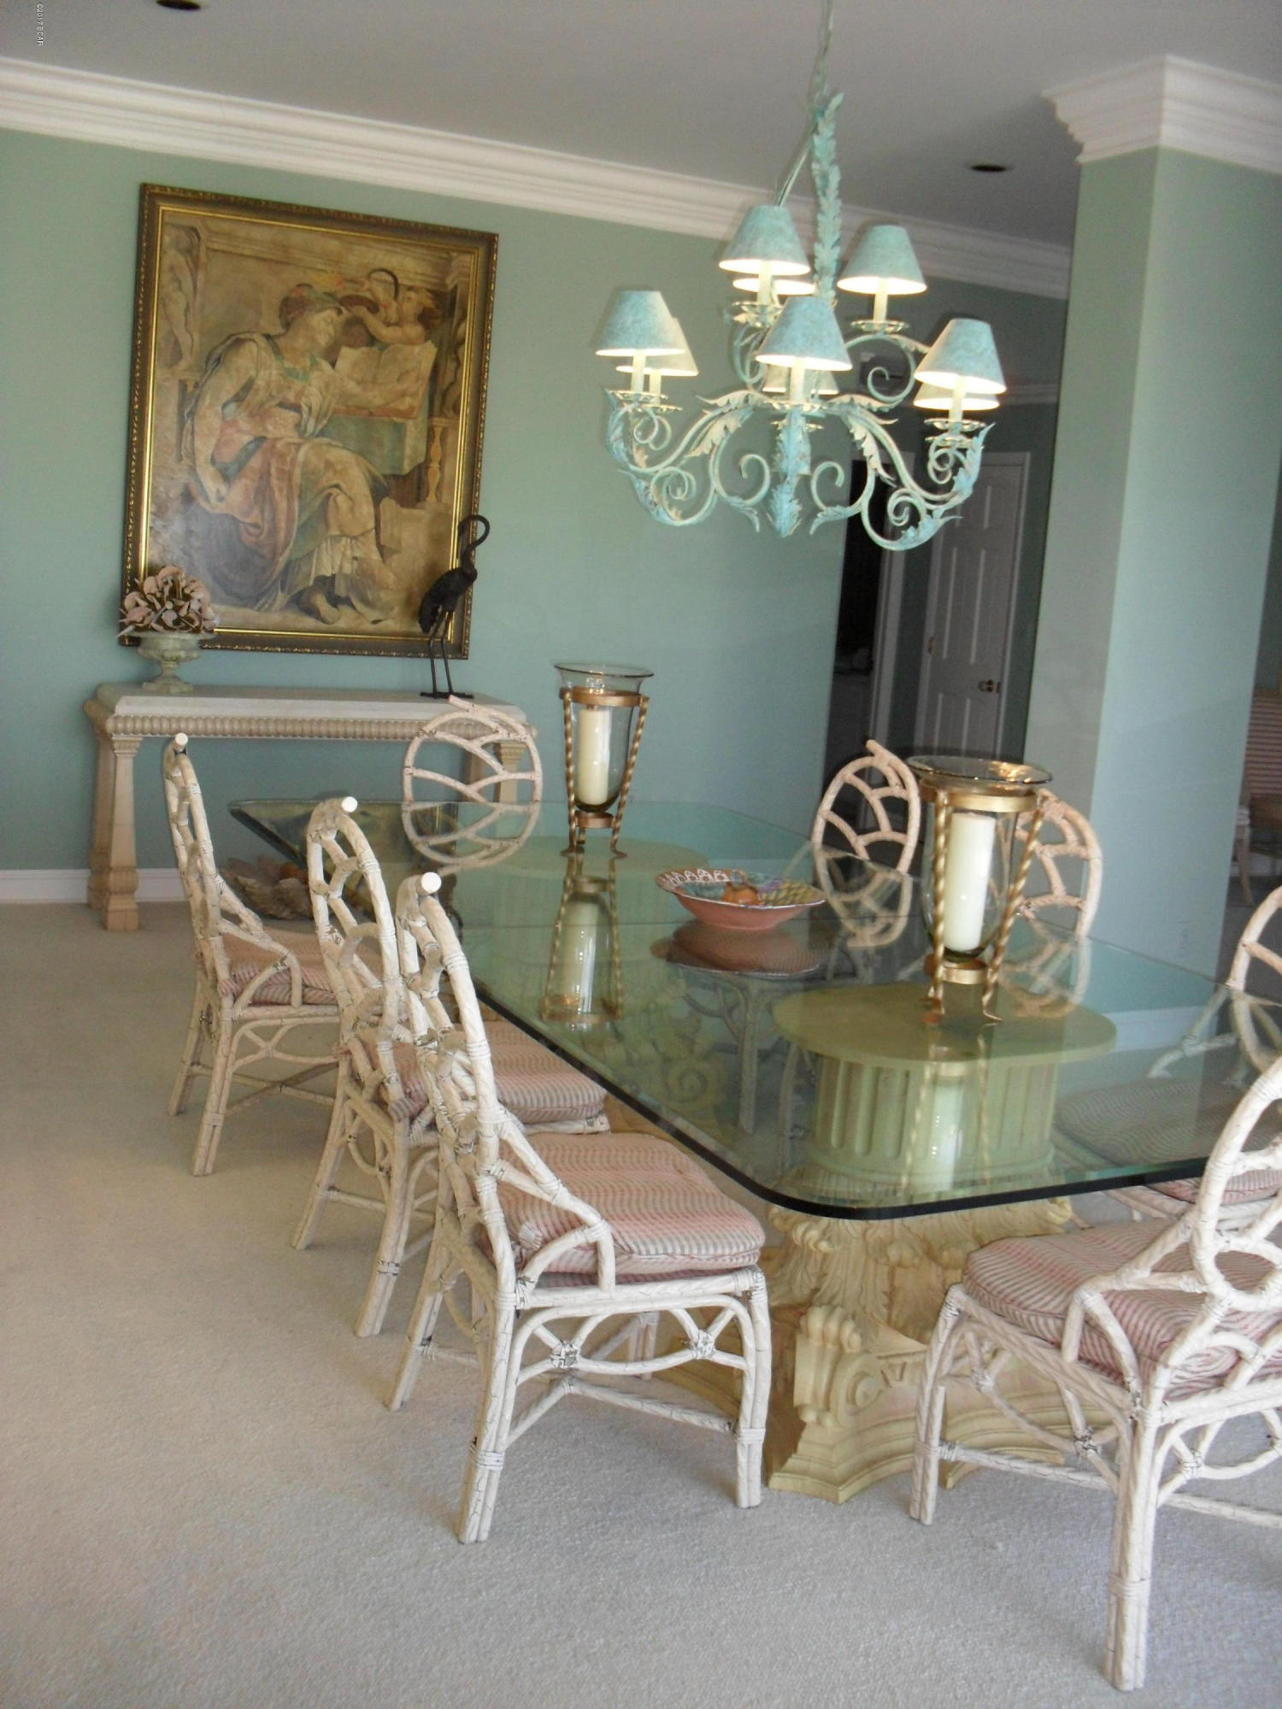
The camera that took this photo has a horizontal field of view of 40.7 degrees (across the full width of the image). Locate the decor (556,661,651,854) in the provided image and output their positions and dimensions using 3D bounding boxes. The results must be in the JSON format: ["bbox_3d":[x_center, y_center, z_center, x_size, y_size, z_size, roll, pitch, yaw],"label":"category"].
[{"bbox_3d":[-0.110,-0.237,4.357,0.235,0.465,0.235,4,10,-1],"label":"decor"}]

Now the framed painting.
[{"bbox_3d":[-1.276,-1.615,6.712,1.375,1.680,0.060,-1,14,-25],"label":"framed painting"}]

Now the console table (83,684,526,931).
[{"bbox_3d":[-1.279,-0.196,6.768,1.640,0.862,0.502,-1,11,-25],"label":"console table"}]

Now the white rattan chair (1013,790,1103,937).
[{"bbox_3d":[0.683,0.350,3.967,0.570,1.000,0.500,-1,11,-27],"label":"white rattan chair"}]

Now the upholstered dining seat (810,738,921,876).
[{"bbox_3d":[0.392,0.199,4.723,0.570,1.000,0.500,-2,11,-30],"label":"upholstered dining seat"}]

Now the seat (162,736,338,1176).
[{"bbox_3d":[-0.880,0.207,4.188,0.570,1.000,0.500,0,11,-23],"label":"seat"}]

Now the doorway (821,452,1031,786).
[{"bbox_3d":[1.355,-1.057,9.088,1.050,2.110,0.350,-1,11,-25],"label":"doorway"}]

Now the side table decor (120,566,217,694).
[{"bbox_3d":[-1.739,-0.841,6.402,0.360,0.475,0.360,-1,11,-25],"label":"side table decor"}]

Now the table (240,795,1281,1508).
[{"bbox_3d":[0.161,0.488,3.776,1.510,0.726,3.135,-1,11,-27],"label":"table"}]

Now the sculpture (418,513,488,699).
[{"bbox_3d":[-0.752,-0.995,6.936,0.260,0.720,0.120,-1,11,-25],"label":"sculpture"}]

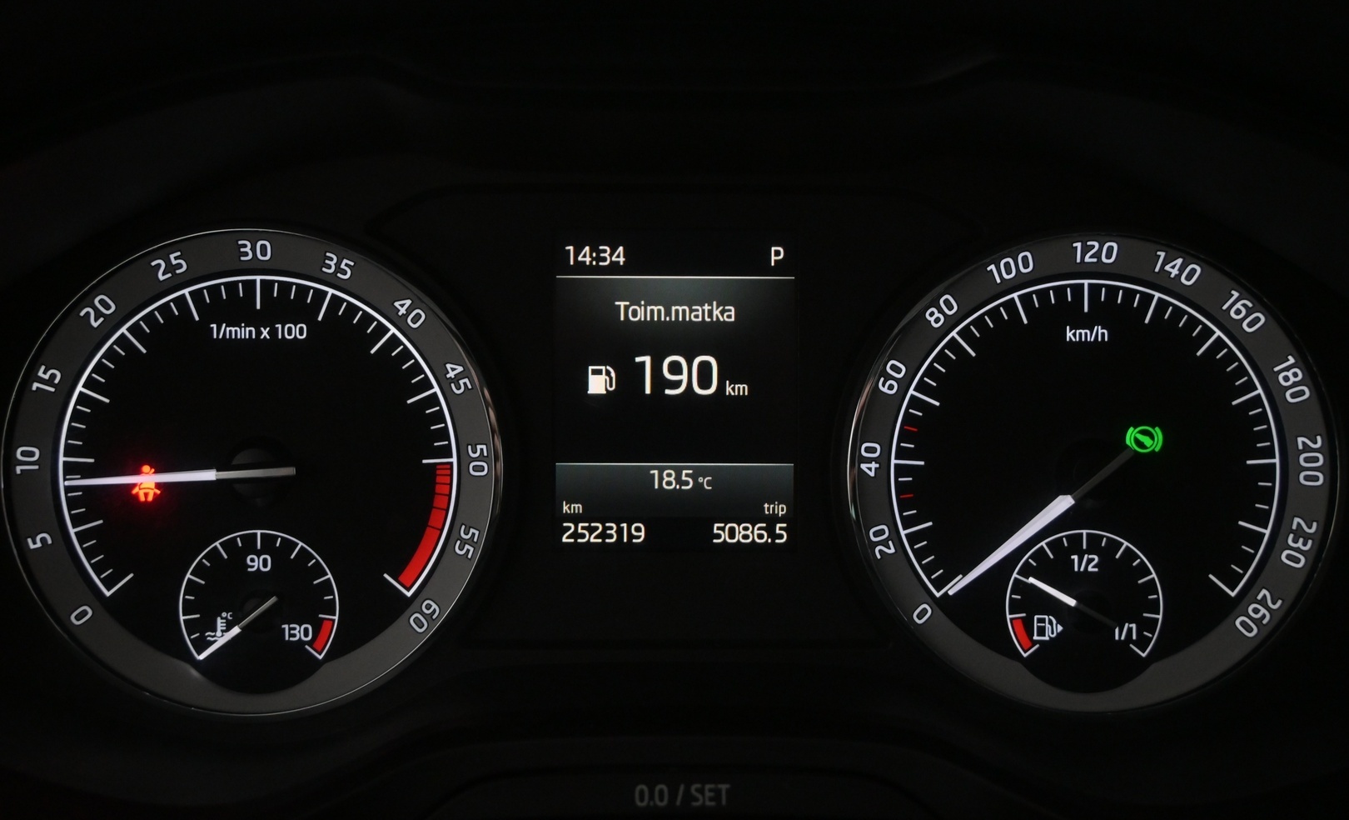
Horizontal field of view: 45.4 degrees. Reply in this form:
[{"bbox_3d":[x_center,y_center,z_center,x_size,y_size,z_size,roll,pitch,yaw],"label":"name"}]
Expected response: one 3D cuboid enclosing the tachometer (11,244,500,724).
[{"bbox_3d":[-0.093,0.014,0.357,0.109,0.107,0.020,0,1,-1],"label":"tachometer"}]

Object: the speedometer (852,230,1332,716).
[{"bbox_3d":[0.093,0.014,0.361,0.108,0.106,0.020,0,1,-1],"label":"speedometer"}]

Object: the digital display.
[{"bbox_3d":[0.000,-0.004,0.363,0.054,0.072,0.010,0,1,-1],"label":"digital display"}]

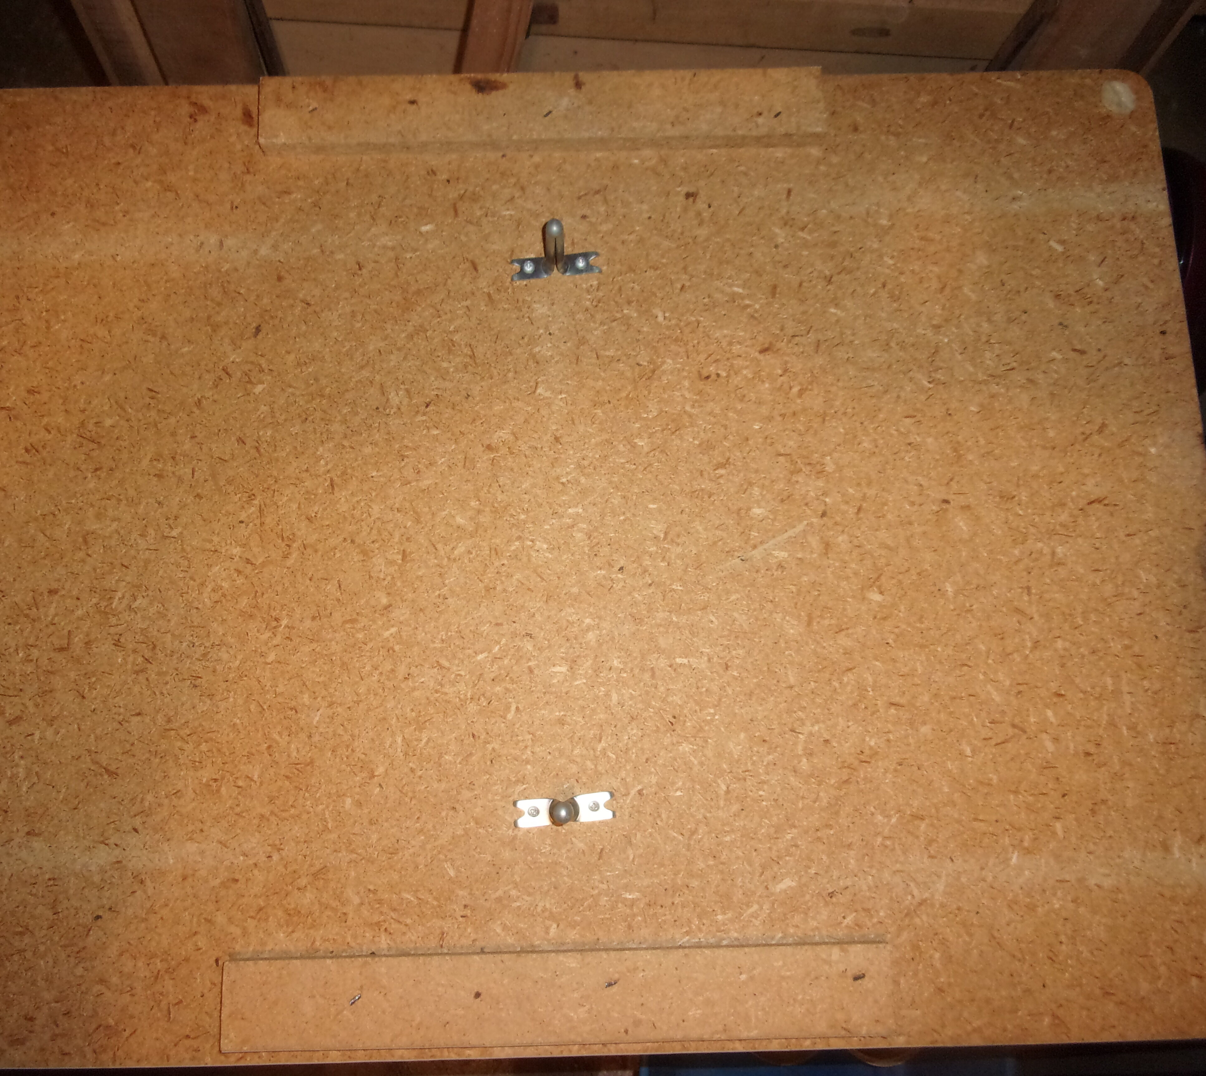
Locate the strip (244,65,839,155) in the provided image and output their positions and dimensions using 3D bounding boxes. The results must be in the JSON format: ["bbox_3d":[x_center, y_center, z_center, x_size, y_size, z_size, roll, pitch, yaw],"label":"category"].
[{"bbox_3d":[-0.024,-0.173,0.469,0.227,0.008,0.029,-1,77,-1],"label":"strip"}]

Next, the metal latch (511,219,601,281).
[{"bbox_3d":[-0.018,-0.111,0.442,0.036,0.034,0.008,-5,77,-2],"label":"metal latch"}]

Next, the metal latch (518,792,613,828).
[{"bbox_3d":[-0.014,0.093,0.395,0.036,0.034,0.008,-5,77,-2],"label":"metal latch"}]

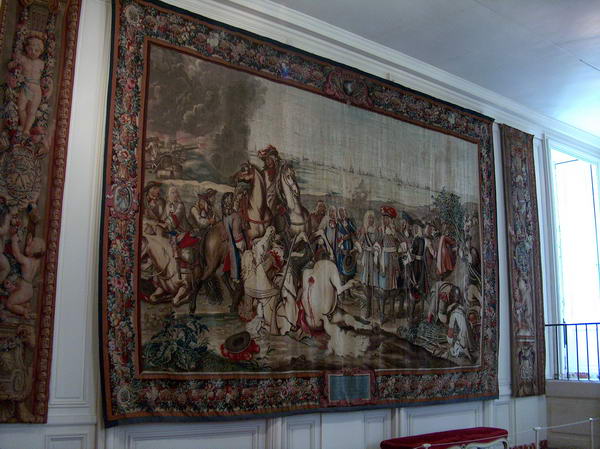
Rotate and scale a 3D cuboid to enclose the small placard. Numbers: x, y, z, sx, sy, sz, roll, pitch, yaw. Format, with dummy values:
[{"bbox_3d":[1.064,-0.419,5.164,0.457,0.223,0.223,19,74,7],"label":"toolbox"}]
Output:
[{"bbox_3d":[0.536,1.703,6.673,0.689,0.341,0.030,8,-12,-36],"label":"small placard"}]

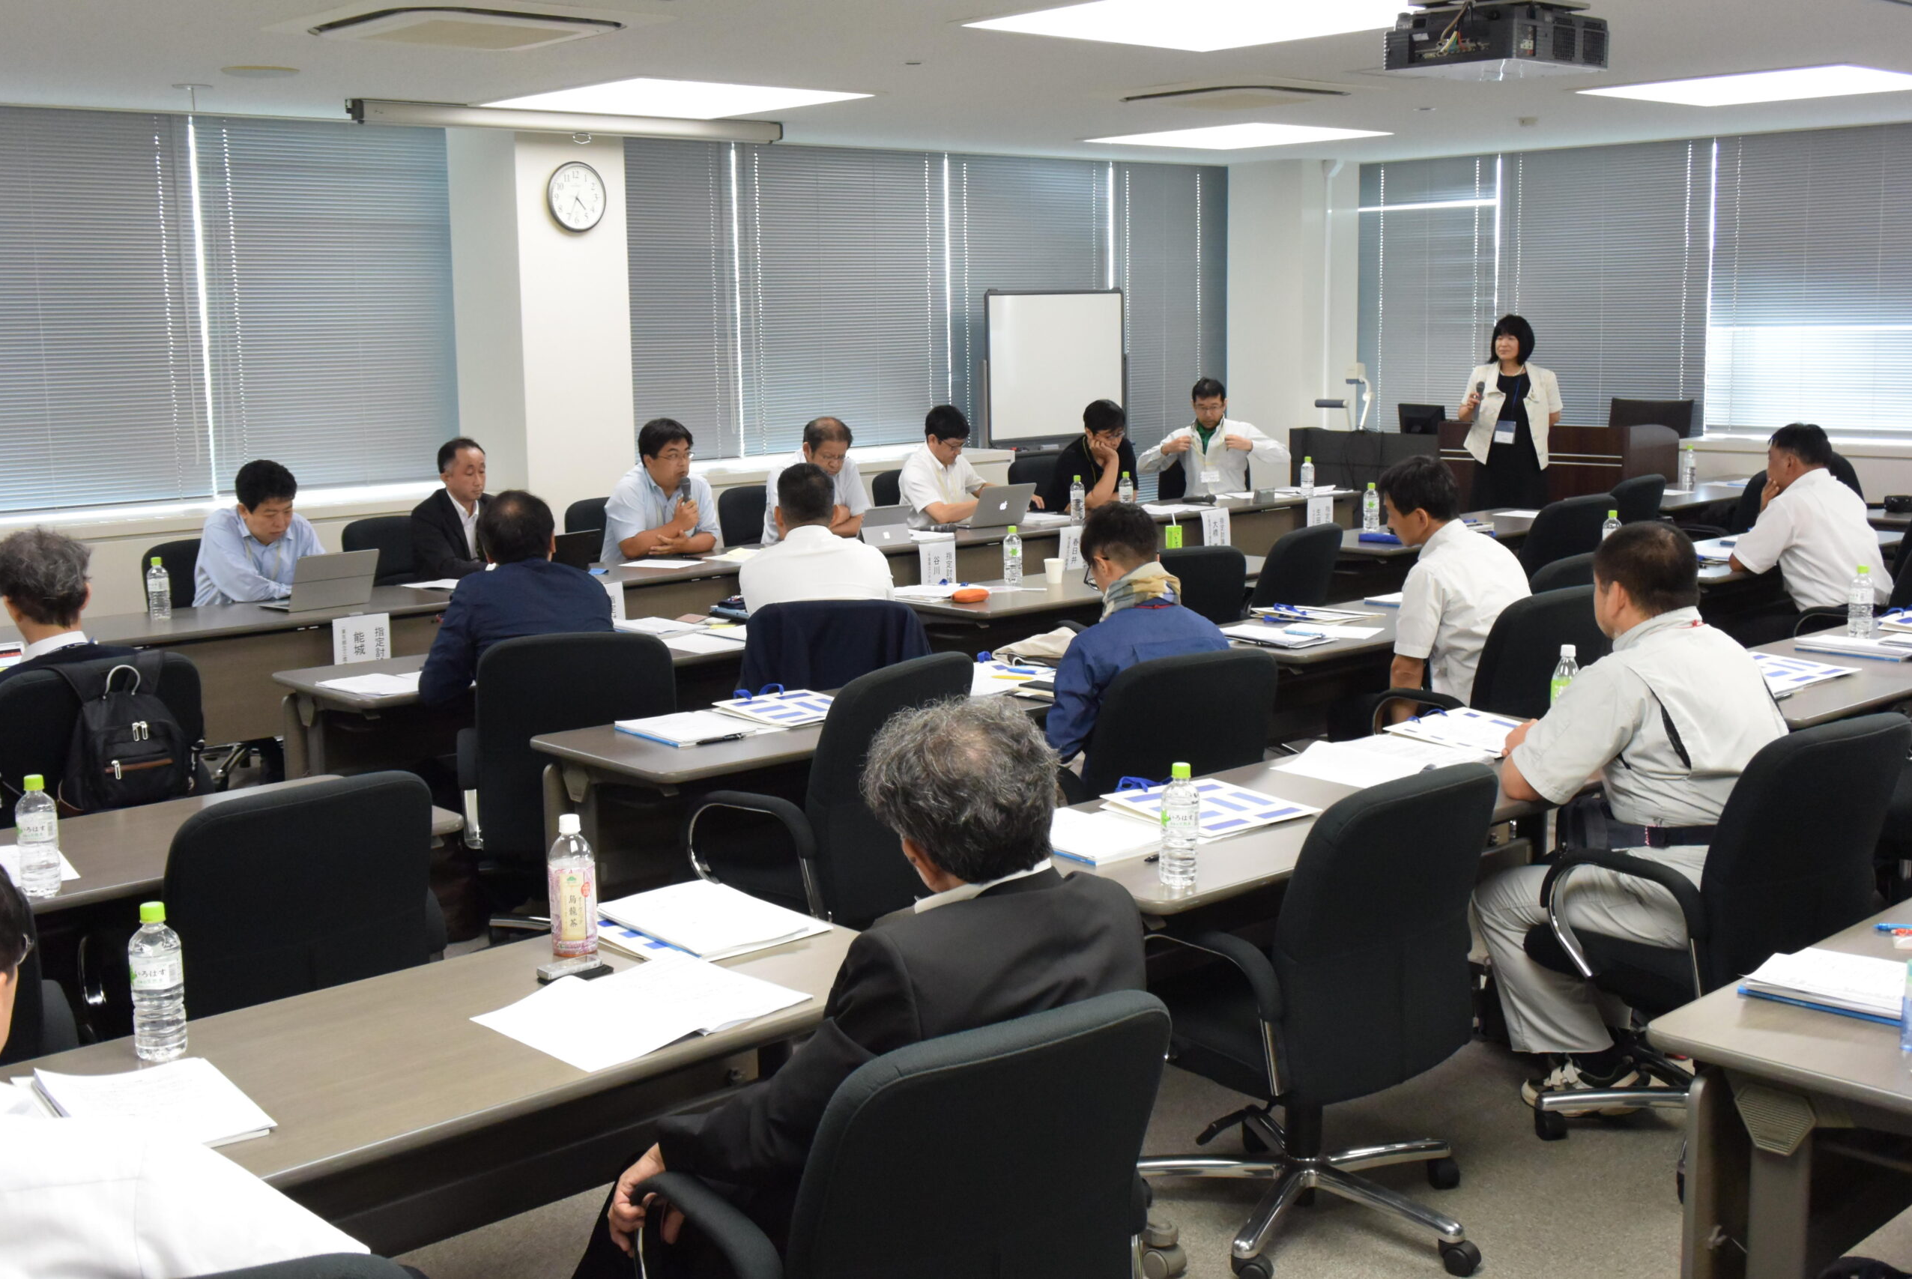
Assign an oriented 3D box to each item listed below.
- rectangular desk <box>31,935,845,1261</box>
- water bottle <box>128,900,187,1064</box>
[{"bbox_3d":[-0.855,0.915,2.713,1.810,0.710,0.600,-9,12,-40],"label":"rectangular desk"},{"bbox_3d":[-1.130,0.481,2.856,0.066,0.218,0.066,-9,12,-41],"label":"water bottle"}]

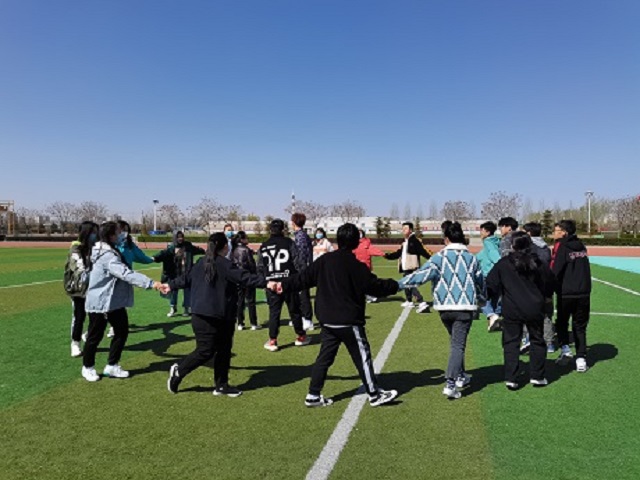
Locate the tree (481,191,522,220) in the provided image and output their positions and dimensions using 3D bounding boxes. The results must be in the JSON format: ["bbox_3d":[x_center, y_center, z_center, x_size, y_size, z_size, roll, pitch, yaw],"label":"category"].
[{"bbox_3d":[29.451,-4.422,78.000,6.815,7.221,6.474,0,2,0],"label":"tree"}]

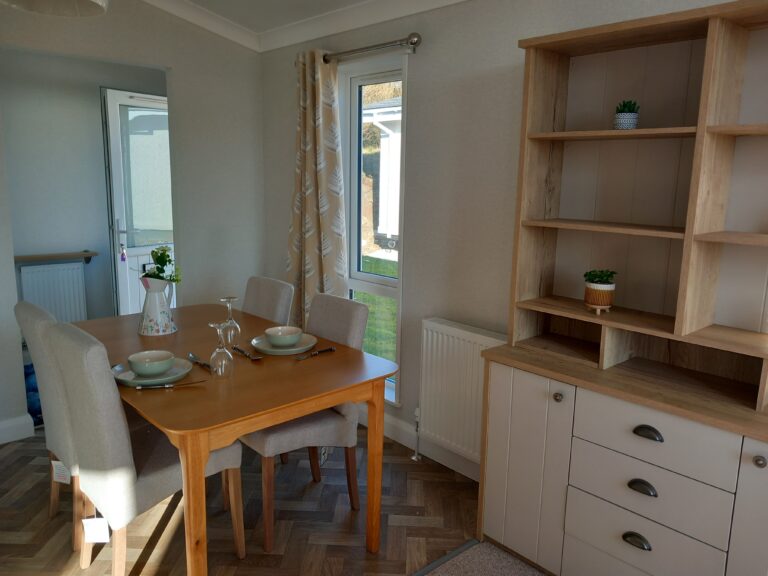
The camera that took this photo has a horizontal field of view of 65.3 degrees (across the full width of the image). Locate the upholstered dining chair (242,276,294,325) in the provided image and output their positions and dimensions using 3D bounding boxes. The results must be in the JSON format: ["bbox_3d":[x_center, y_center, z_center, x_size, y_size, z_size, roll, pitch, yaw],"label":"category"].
[{"bbox_3d":[-0.761,0.443,2.979,0.553,0.953,0.410,-9,15,-42],"label":"upholstered dining chair"}]

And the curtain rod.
[{"bbox_3d":[-0.171,-1.263,3.254,0.113,0.087,1.072,-9,15,-42],"label":"curtain rod"}]

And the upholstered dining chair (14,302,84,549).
[{"bbox_3d":[-1.157,0.521,2.538,0.564,0.953,0.410,-9,15,-42],"label":"upholstered dining chair"}]

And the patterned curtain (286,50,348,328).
[{"bbox_3d":[-0.412,-0.331,3.654,0.143,2.101,0.543,-9,15,-42],"label":"patterned curtain"}]

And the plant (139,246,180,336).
[{"bbox_3d":[-1.015,0.012,2.665,0.169,0.370,0.176,-9,15,-42],"label":"plant"}]

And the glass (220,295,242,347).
[{"bbox_3d":[-0.640,0.140,2.504,0.080,0.201,0.080,1,11,0],"label":"glass"}]

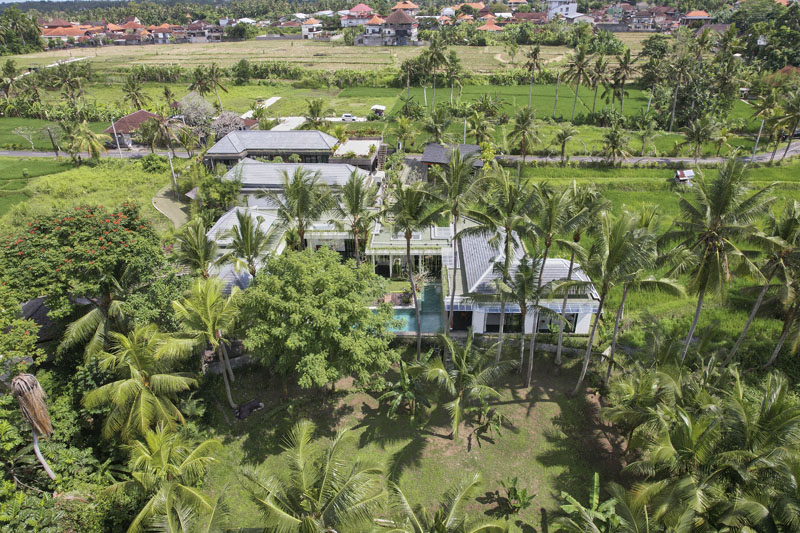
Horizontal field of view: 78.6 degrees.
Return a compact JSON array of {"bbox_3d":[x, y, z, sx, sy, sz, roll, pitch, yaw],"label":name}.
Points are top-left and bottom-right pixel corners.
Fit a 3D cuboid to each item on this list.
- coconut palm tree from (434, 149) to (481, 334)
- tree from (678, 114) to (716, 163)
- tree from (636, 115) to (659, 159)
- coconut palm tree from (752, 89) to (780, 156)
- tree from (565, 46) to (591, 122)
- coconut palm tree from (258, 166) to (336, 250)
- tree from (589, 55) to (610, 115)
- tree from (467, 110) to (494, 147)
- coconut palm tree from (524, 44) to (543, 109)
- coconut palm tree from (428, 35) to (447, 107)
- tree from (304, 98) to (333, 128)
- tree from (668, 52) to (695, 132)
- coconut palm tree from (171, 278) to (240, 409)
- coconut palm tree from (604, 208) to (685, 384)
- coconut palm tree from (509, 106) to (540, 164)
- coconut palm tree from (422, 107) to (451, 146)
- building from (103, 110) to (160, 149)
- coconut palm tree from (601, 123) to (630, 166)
[{"bbox_3d":[4.750,-0.220,40.390,4.540,19.090,4.540,0,27,0],"label":"coconut palm tree"},{"bbox_3d":[51.861,-21.959,84.532,6.200,8.500,6.200,-1,29,0],"label":"tree"},{"bbox_3d":[47.910,-25.170,94.620,4.390,8.290,4.390,0,29,0],"label":"tree"},{"bbox_3d":[63.321,-24.631,85.335,5.300,12.100,5.300,-1,29,0],"label":"coconut palm tree"},{"bbox_3d":[46.420,-48.380,129.620,7.450,19.130,7.450,0,27,0],"label":"tree"},{"bbox_3d":[-7.693,0.497,40.336,6.100,17.600,6.100,-1,29,0],"label":"coconut palm tree"},{"bbox_3d":[52.220,-47.420,127.950,5.930,14.890,5.930,0,29,0],"label":"tree"},{"bbox_3d":[16.430,-27.530,100.410,5.710,9.120,5.710,0,27,0],"label":"tree"},{"bbox_3d":[36.740,-52.030,134.530,5.100,16.570,5.100,0,29,0],"label":"coconut palm tree"},{"bbox_3d":[9.830,-53.300,136.420,6.300,19.500,6.300,0,29,0],"label":"coconut palm tree"},{"bbox_3d":[-19.480,-36.880,116.850,6.890,7.210,6.890,0,29,0],"label":"tree"},{"bbox_3d":[59.330,-36.726,104.103,5.500,16.200,5.500,-1,29,0],"label":"tree"},{"bbox_3d":[-13.407,6.012,36.466,5.400,11.800,5.400,-1,29,0],"label":"coconut palm tree"},{"bbox_3d":[18.010,2.980,37.770,6.470,15.840,6.470,0,27,0],"label":"coconut palm tree"},{"bbox_3d":[23.380,-24.750,91.810,6.190,10.270,6.190,0,29,0],"label":"coconut palm tree"},{"bbox_3d":[7.800,-28.110,101.030,6.370,9.560,6.370,0,27,0],"label":"coconut palm tree"},{"bbox_3d":[-55.980,-29.150,103.850,11.800,6.300,9.000,0,29,0],"label":"building"},{"bbox_3d":[41.110,-23.220,92.750,5.800,8.300,5.800,0,29,0],"label":"coconut palm tree"}]

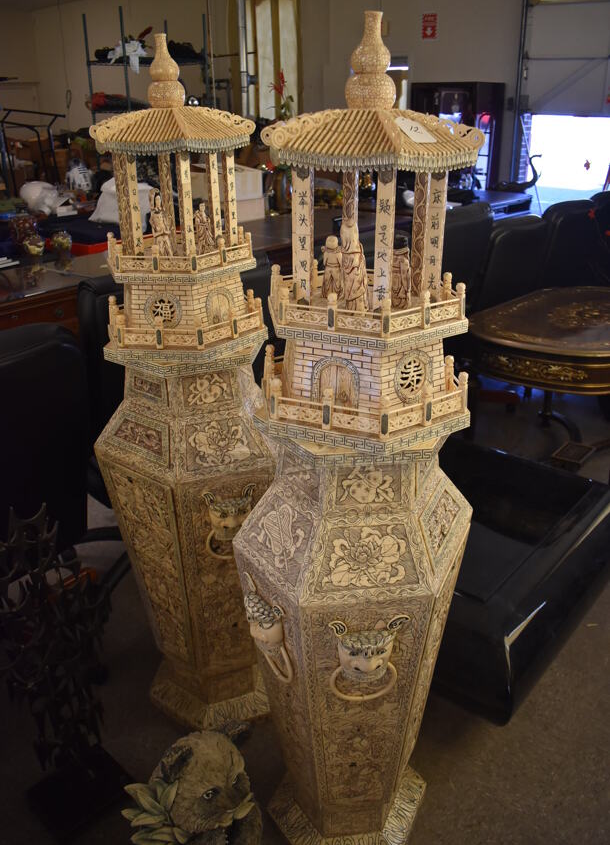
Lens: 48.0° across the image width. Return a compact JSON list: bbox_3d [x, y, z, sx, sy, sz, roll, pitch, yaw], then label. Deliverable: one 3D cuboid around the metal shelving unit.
[{"bbox_3d":[-1.353,-2.422,6.156,0.580,2.140,0.930,19,32,35],"label":"metal shelving unit"}]

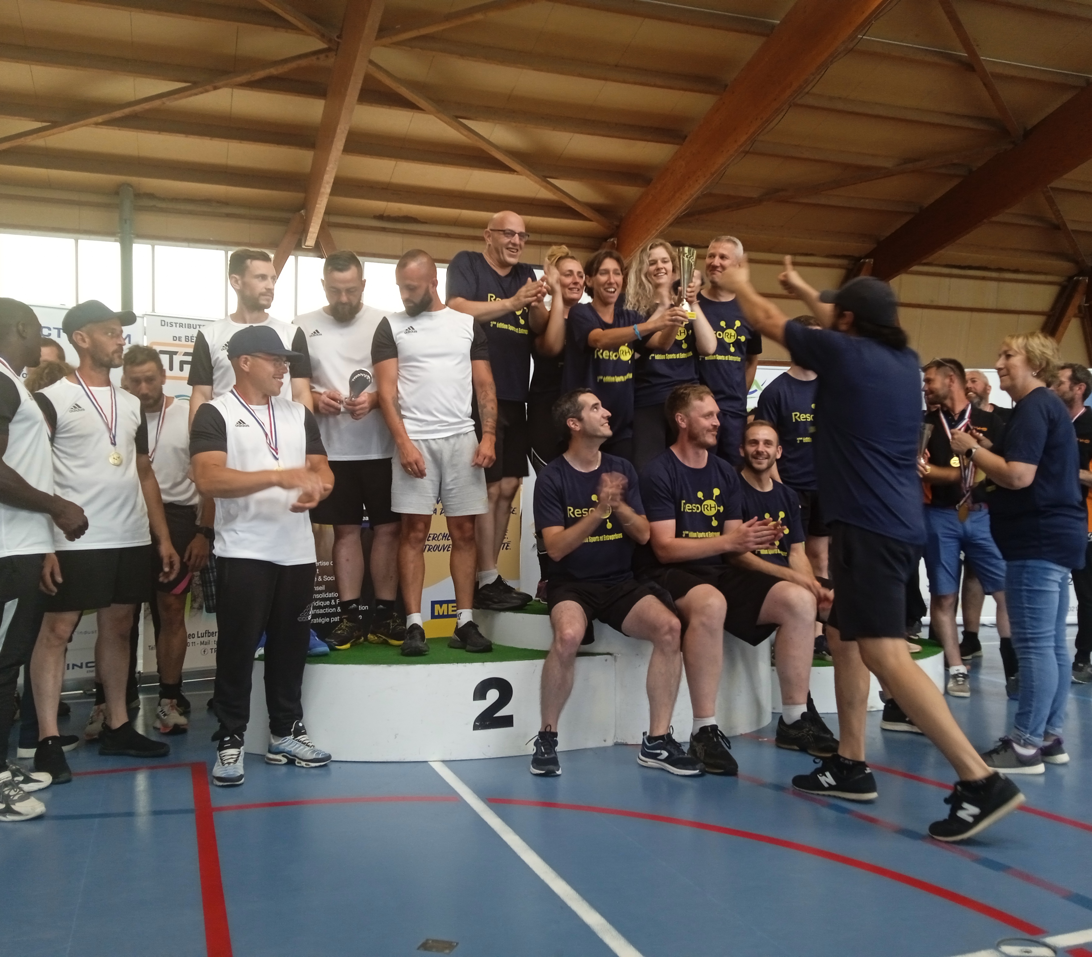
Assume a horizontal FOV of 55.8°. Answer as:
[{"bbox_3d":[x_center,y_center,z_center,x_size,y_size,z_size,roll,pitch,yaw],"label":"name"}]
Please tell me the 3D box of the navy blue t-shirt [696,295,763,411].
[{"bbox_3d":[0.885,-0.640,5.280,0.480,0.650,0.280,0,-1,-20],"label":"navy blue t-shirt"}]

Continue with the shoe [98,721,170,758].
[{"bbox_3d":[-1.689,1.068,4.230,0.290,0.125,0.105,0,-1,12],"label":"shoe"}]

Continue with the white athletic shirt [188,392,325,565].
[{"bbox_3d":[-1.132,0.000,4.050,0.520,0.680,0.300,1,-1,-29],"label":"white athletic shirt"}]

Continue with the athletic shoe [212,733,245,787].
[{"bbox_3d":[-1.206,1.063,3.930,0.110,0.135,0.305,0,-1,-12],"label":"athletic shoe"}]

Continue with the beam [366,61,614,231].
[{"bbox_3d":[-0.529,-4.518,14.615,0.110,0.120,6.230,-10,-12,30],"label":"beam"}]

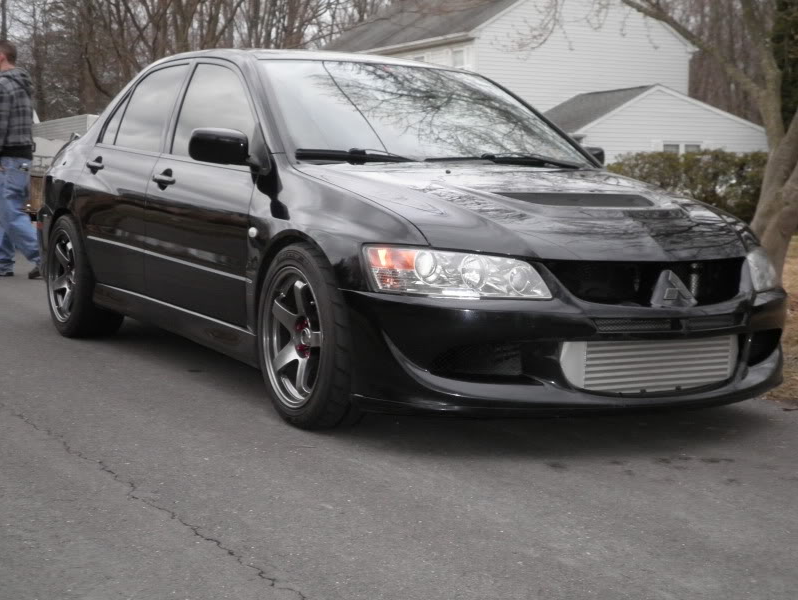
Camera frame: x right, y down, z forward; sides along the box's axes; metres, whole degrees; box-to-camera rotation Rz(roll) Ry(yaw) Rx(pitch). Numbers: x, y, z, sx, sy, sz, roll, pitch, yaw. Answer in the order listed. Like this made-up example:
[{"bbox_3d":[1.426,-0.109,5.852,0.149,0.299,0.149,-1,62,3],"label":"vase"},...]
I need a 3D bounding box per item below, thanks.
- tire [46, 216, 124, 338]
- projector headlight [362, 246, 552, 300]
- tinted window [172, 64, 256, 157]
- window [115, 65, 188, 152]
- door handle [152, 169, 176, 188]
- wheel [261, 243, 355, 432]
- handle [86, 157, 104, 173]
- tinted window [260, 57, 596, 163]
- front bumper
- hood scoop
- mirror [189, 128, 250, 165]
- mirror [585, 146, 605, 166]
[{"bbox_3d":[-1.651,-0.128,6.215,0.245,0.635,0.635,-3,7,-32],"label":"tire"},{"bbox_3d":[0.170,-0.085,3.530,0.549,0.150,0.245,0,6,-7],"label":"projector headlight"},{"bbox_3d":[-0.716,-0.779,4.742,0.060,0.457,0.840,21,-6,-32],"label":"tinted window"},{"bbox_3d":[-1.118,-0.871,5.381,0.060,0.420,0.640,23,-7,-32],"label":"window"},{"bbox_3d":[-1.000,-0.513,4.991,0.055,0.085,0.220,-3,7,-32],"label":"door handle"},{"bbox_3d":[-0.261,0.121,4.002,0.245,0.635,0.635,-3,7,-34],"label":"wheel"},{"bbox_3d":[-1.486,-0.658,5.761,0.055,0.085,0.220,-3,7,-32],"label":"handle"},{"bbox_3d":[0.099,-0.769,4.803,1.400,0.130,0.850,-3,40,-32],"label":"tinted window"},{"bbox_3d":[0.708,0.128,3.888,1.740,0.390,0.600,-3,7,-32],"label":"front bumper"},{"bbox_3d":[0.624,-0.344,3.990,0.600,0.050,0.180,-3,17,-32],"label":"hood scoop"},{"bbox_3d":[-0.661,-0.569,4.361,0.215,0.140,0.125,-3,7,-32],"label":"mirror"},{"bbox_3d":[0.840,-0.635,5.297,0.215,0.140,0.125,-3,7,-32],"label":"mirror"}]

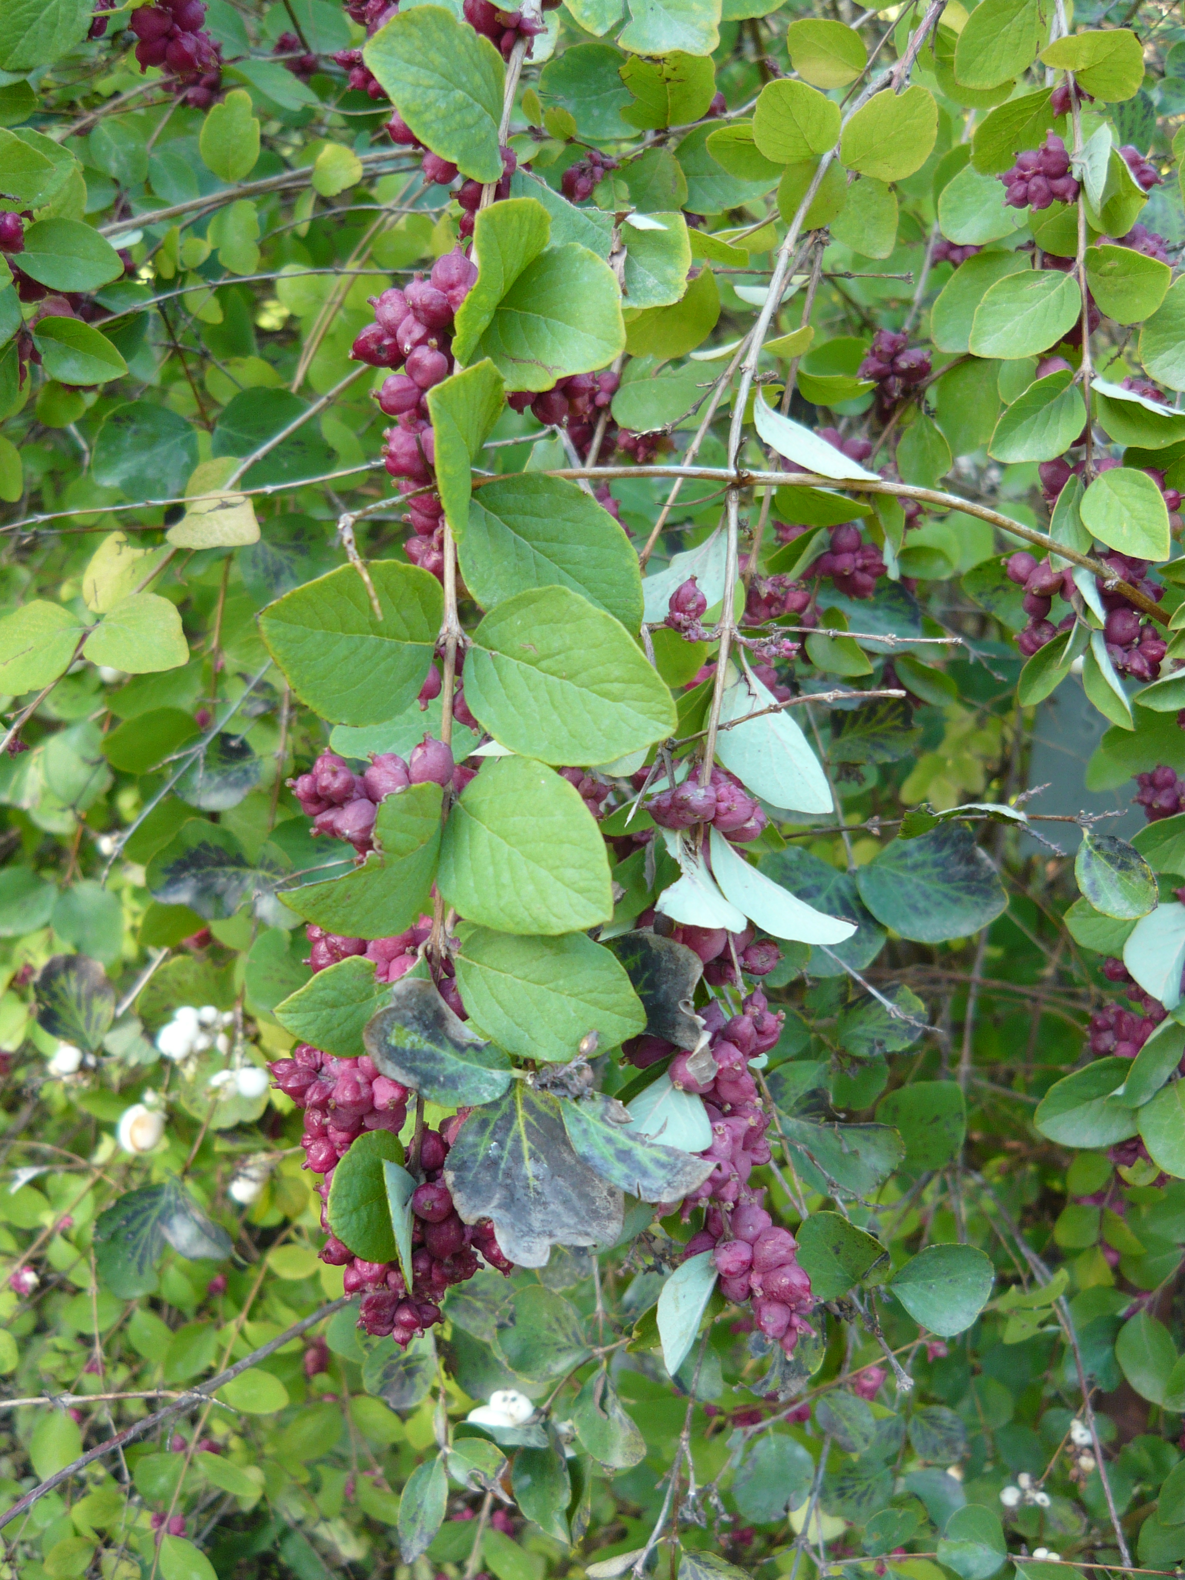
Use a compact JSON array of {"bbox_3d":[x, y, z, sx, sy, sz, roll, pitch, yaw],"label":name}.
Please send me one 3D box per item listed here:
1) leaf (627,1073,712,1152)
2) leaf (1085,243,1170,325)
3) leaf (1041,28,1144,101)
[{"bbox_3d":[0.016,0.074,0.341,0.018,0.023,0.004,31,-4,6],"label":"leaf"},{"bbox_3d":[0.179,-0.171,0.510,0.032,0.028,0.009,25,-15,-3],"label":"leaf"},{"bbox_3d":[0.180,-0.255,0.530,0.032,0.030,0.015,-33,-12,-8],"label":"leaf"}]

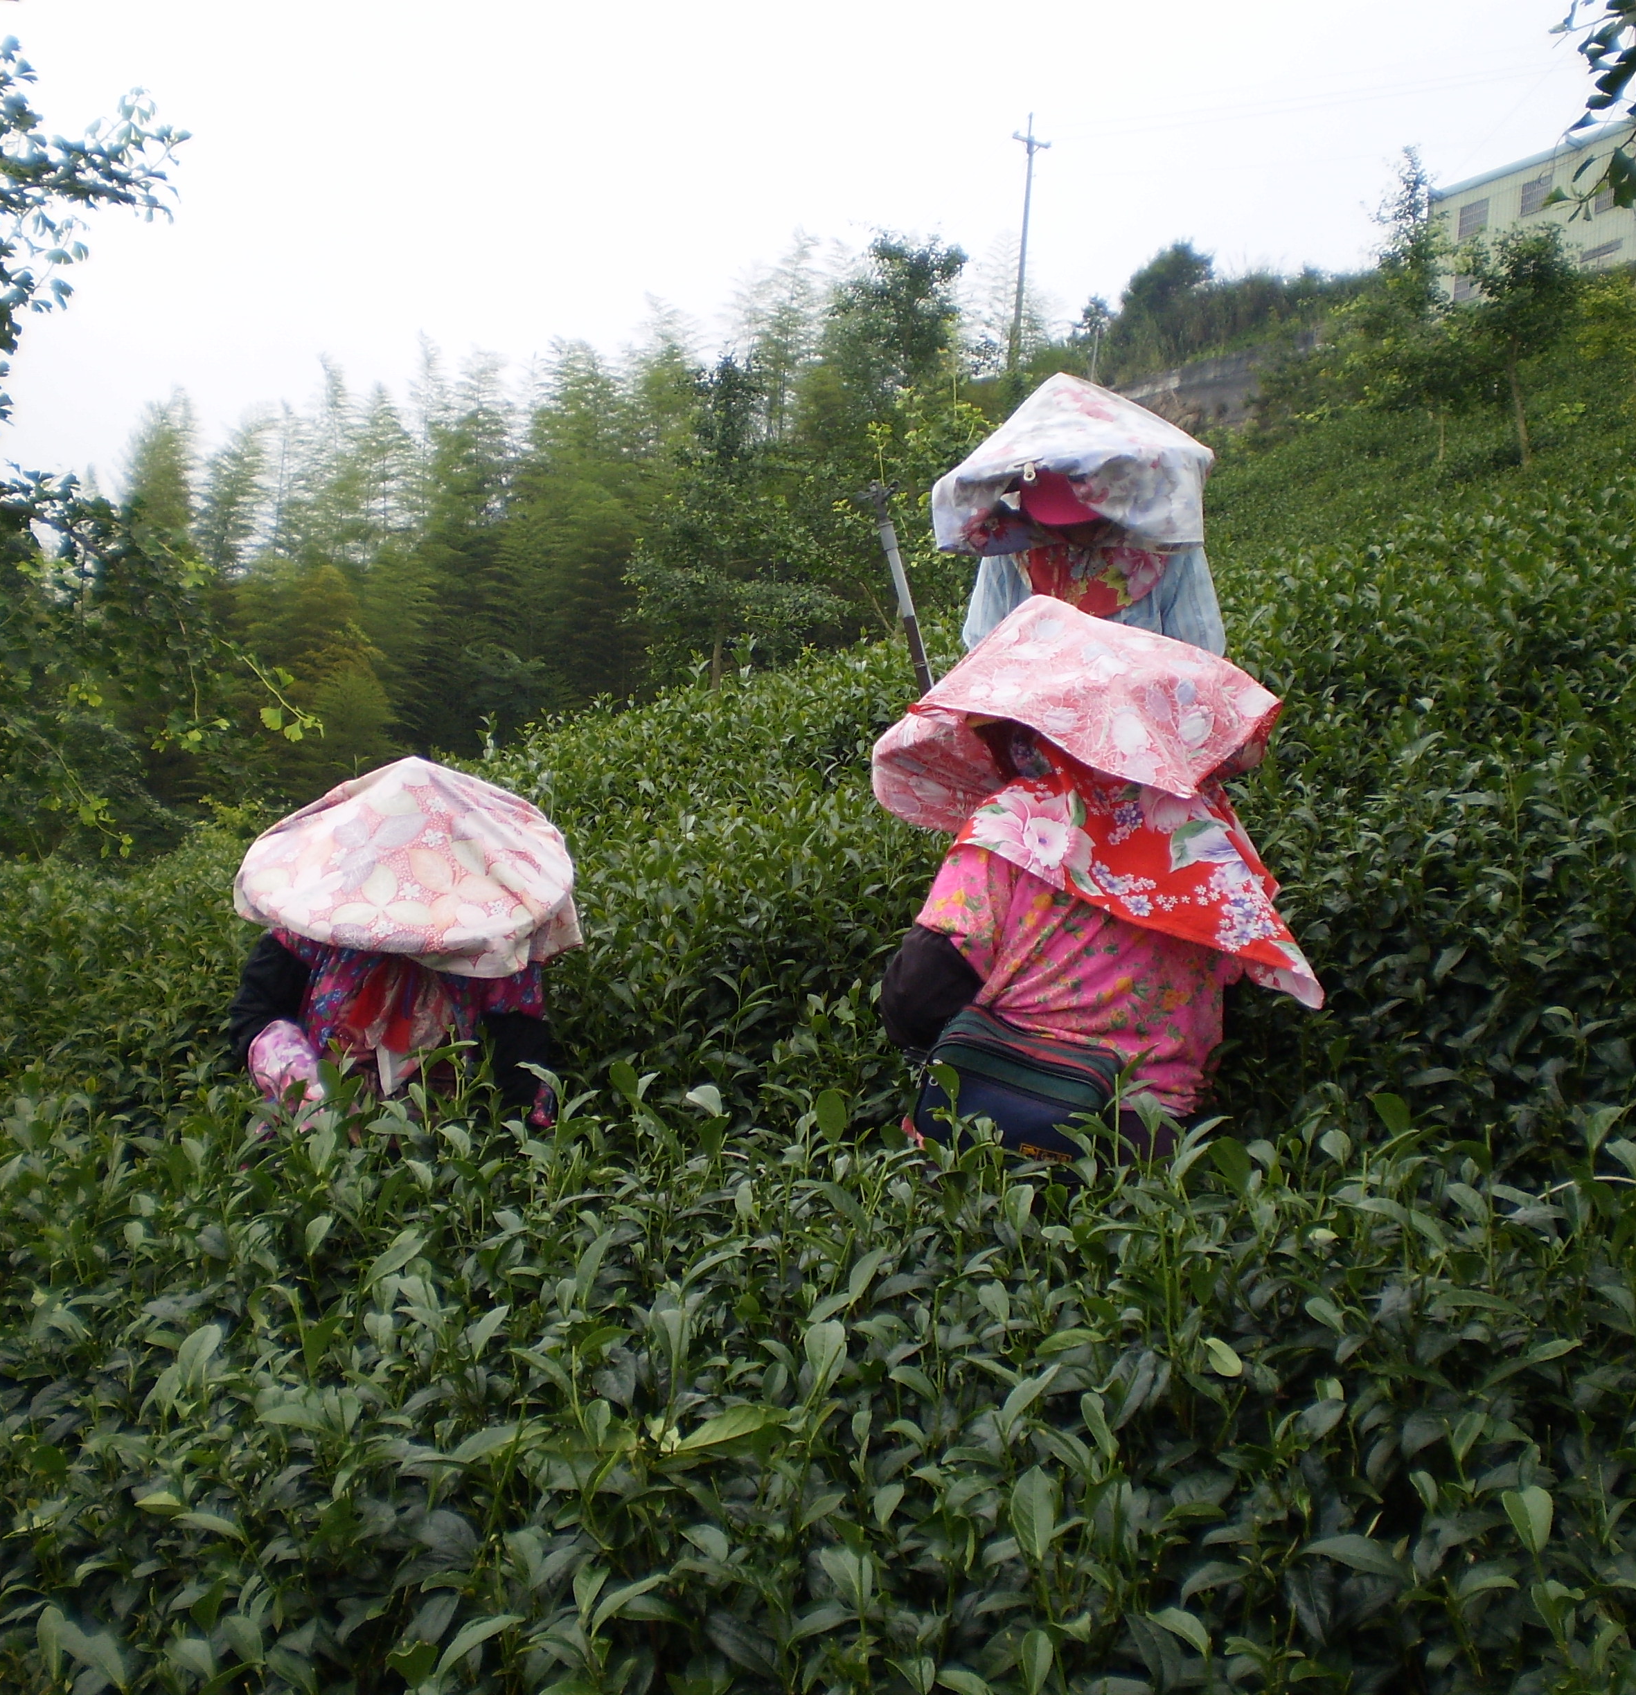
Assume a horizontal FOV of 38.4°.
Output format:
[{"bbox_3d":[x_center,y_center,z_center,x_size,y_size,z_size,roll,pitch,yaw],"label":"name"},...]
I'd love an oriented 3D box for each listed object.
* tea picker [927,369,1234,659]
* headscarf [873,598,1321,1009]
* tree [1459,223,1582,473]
[{"bbox_3d":[0.419,-0.031,4.069,0.520,1.550,0.450,3,1,7],"label":"tea picker"},{"bbox_3d":[0.334,-0.048,2.956,0.500,0.500,0.520,1,2,-37],"label":"headscarf"},{"bbox_3d":[4.760,-3.202,16.024,0.950,2.000,0.950,2,1,0],"label":"tree"}]

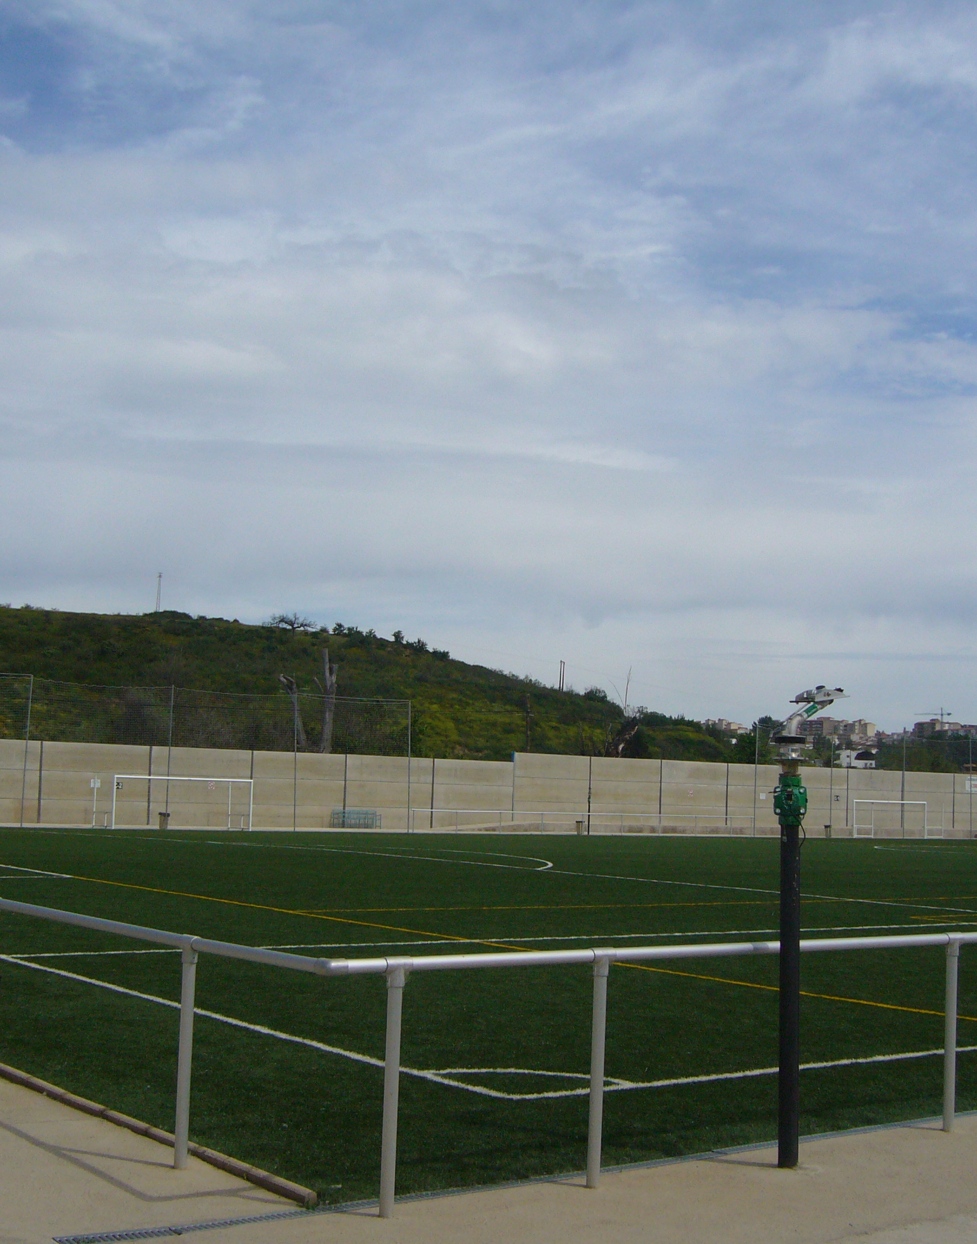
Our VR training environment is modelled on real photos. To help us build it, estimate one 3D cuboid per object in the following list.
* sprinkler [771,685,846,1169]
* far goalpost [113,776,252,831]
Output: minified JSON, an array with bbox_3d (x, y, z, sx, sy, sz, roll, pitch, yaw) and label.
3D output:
[{"bbox_3d":[1.565,1.450,8.177,0.180,2.290,0.560,-4,-8,45],"label":"sprinkler"},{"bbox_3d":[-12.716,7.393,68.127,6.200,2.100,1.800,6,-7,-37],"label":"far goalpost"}]

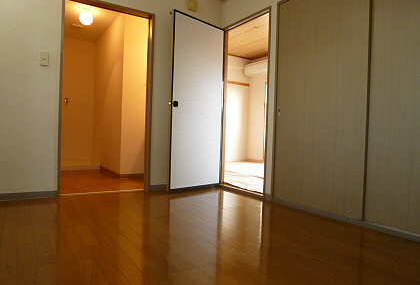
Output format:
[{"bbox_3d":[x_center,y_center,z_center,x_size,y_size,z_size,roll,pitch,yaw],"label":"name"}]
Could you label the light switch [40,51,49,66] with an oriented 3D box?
[{"bbox_3d":[-1.437,-0.730,2.531,0.068,0.120,0.012,1,1,-30],"label":"light switch"}]

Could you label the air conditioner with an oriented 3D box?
[{"bbox_3d":[1.127,-1.637,6.452,0.220,0.250,0.800,1,1,-34],"label":"air conditioner"}]

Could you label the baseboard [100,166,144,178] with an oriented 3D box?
[{"bbox_3d":[-1.313,0.447,4.443,0.504,0.060,1.028,1,1,-30],"label":"baseboard"}]

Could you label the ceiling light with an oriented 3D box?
[{"bbox_3d":[-1.669,-1.686,3.929,0.175,0.200,0.175,1,1,-30],"label":"ceiling light"}]

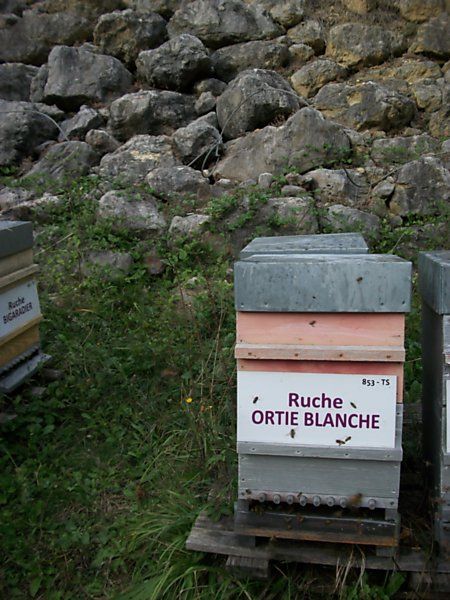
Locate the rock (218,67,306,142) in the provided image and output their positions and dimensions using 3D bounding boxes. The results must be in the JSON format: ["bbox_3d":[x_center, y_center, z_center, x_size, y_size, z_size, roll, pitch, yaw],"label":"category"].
[{"bbox_3d":[0.370,-2.035,5.774,0.916,0.749,0.746,-1,7,1],"label":"rock"}]

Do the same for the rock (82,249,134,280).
[{"bbox_3d":[-0.906,-0.271,4.239,0.389,0.278,0.296,-1,8,0],"label":"rock"}]

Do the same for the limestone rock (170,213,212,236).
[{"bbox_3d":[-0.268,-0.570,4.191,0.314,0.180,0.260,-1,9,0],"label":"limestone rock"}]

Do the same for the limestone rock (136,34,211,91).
[{"bbox_3d":[-0.562,-2.594,6.058,0.792,0.612,0.678,-1,8,0],"label":"limestone rock"}]

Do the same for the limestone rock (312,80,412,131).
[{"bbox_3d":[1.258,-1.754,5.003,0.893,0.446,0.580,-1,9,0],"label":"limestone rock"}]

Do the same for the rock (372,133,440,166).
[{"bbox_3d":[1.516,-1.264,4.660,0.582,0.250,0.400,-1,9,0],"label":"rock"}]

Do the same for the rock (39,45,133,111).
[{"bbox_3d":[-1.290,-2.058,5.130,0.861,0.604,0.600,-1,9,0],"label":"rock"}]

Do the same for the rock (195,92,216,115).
[{"bbox_3d":[-0.198,-1.995,5.632,0.223,0.223,0.201,-1,7,0],"label":"rock"}]

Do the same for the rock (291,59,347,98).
[{"bbox_3d":[0.982,-2.326,5.825,0.576,0.420,0.495,-1,8,0],"label":"rock"}]

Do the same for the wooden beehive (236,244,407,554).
[{"bbox_3d":[0.288,0.256,1.690,0.460,0.765,0.540,0,7,10],"label":"wooden beehive"}]

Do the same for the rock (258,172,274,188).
[{"bbox_3d":[0.359,-1.034,4.799,0.136,0.138,0.124,-1,8,0],"label":"rock"}]

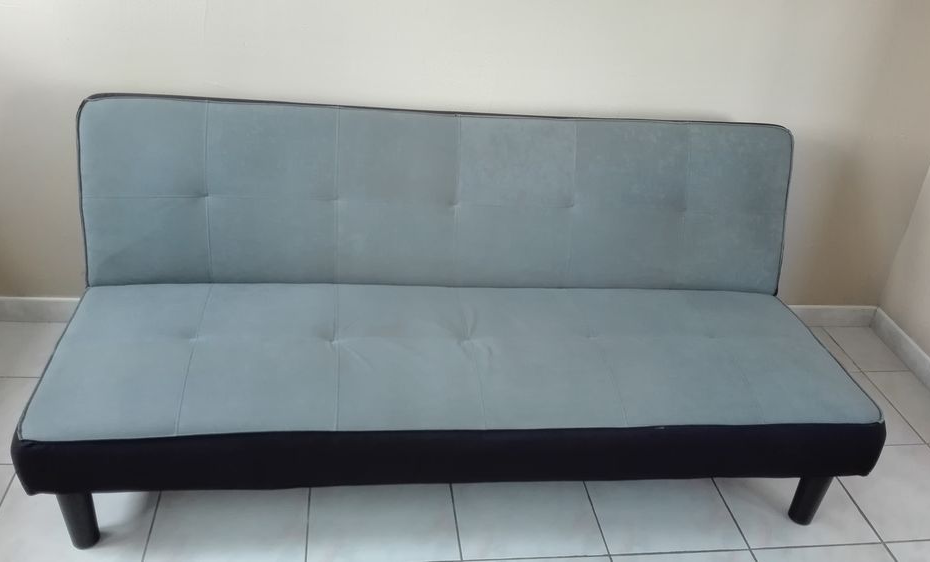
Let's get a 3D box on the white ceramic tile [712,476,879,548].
[{"bbox_3d":[0.805,0.538,1.802,0.335,0.010,0.312,1,33,-8],"label":"white ceramic tile"}]

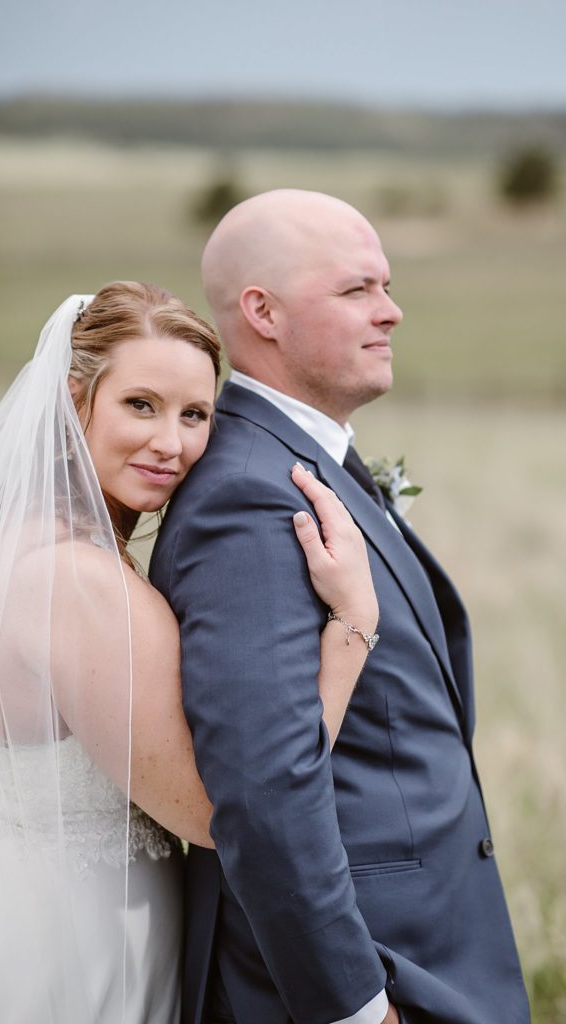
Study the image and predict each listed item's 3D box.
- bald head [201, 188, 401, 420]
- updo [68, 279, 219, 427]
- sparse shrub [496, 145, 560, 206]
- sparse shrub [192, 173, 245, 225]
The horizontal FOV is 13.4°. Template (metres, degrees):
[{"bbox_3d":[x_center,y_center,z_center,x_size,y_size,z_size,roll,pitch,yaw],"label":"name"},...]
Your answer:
[{"bbox_3d":[0.018,-0.227,2.630,0.225,0.250,0.175,4,8,22],"label":"bald head"},{"bbox_3d":[-0.152,-0.166,2.600,0.180,0.200,0.210,8,8,-23],"label":"updo"},{"bbox_3d":[6.323,-8.632,62.000,1.600,1.600,1.600,1,8,0],"label":"sparse shrub"},{"bbox_3d":[-1.388,-6.745,52.000,1.150,1.150,1.150,1,8,0],"label":"sparse shrub"}]

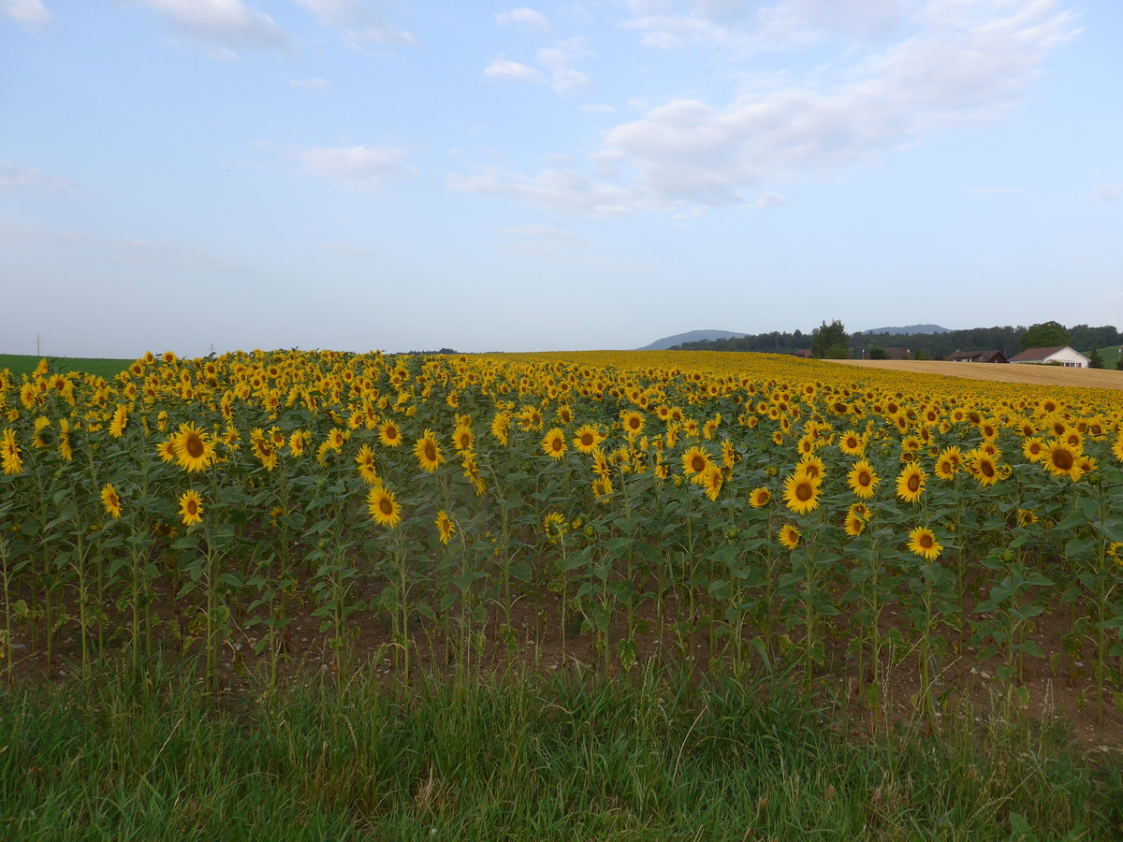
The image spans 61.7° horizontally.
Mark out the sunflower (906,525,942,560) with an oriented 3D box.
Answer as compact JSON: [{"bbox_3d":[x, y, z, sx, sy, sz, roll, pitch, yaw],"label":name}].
[{"bbox_3d":[1.735,0.584,4.500,0.155,0.165,0.053,2,4,38],"label":"sunflower"}]

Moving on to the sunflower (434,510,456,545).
[{"bbox_3d":[-0.644,0.587,5.200,0.060,0.195,0.170,-3,4,-43],"label":"sunflower"}]

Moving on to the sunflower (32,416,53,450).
[{"bbox_3d":[-3.420,0.083,6.200,0.100,0.235,0.235,-2,3,-24],"label":"sunflower"}]

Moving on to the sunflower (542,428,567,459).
[{"bbox_3d":[-0.048,0.150,6.400,0.200,0.215,0.070,2,4,40],"label":"sunflower"}]

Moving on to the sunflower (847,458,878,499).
[{"bbox_3d":[1.567,0.305,4.900,0.190,0.205,0.075,2,7,36],"label":"sunflower"}]

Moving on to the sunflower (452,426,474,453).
[{"bbox_3d":[-0.672,0.124,6.400,0.174,0.185,0.066,1,3,32],"label":"sunflower"}]

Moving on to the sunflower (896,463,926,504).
[{"bbox_3d":[1.783,0.318,4.800,0.070,0.205,0.193,-2,3,-34],"label":"sunflower"}]

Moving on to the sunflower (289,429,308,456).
[{"bbox_3d":[-1.964,0.157,7.000,0.180,0.195,0.070,3,4,42],"label":"sunflower"}]

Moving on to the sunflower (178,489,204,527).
[{"bbox_3d":[-2.046,0.481,5.200,0.170,0.200,0.060,1,3,25],"label":"sunflower"}]

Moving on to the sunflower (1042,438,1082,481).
[{"bbox_3d":[2.765,0.215,5.200,0.221,0.235,0.075,2,4,36],"label":"sunflower"}]

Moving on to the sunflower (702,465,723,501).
[{"bbox_3d":[0.873,0.357,5.400,0.080,0.210,0.190,-1,3,-26],"label":"sunflower"}]

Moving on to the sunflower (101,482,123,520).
[{"bbox_3d":[-2.536,0.451,5.300,0.175,0.195,0.065,3,16,42],"label":"sunflower"}]

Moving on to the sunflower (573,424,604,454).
[{"bbox_3d":[0.179,0.116,6.300,0.200,0.200,0.075,0,3,8],"label":"sunflower"}]

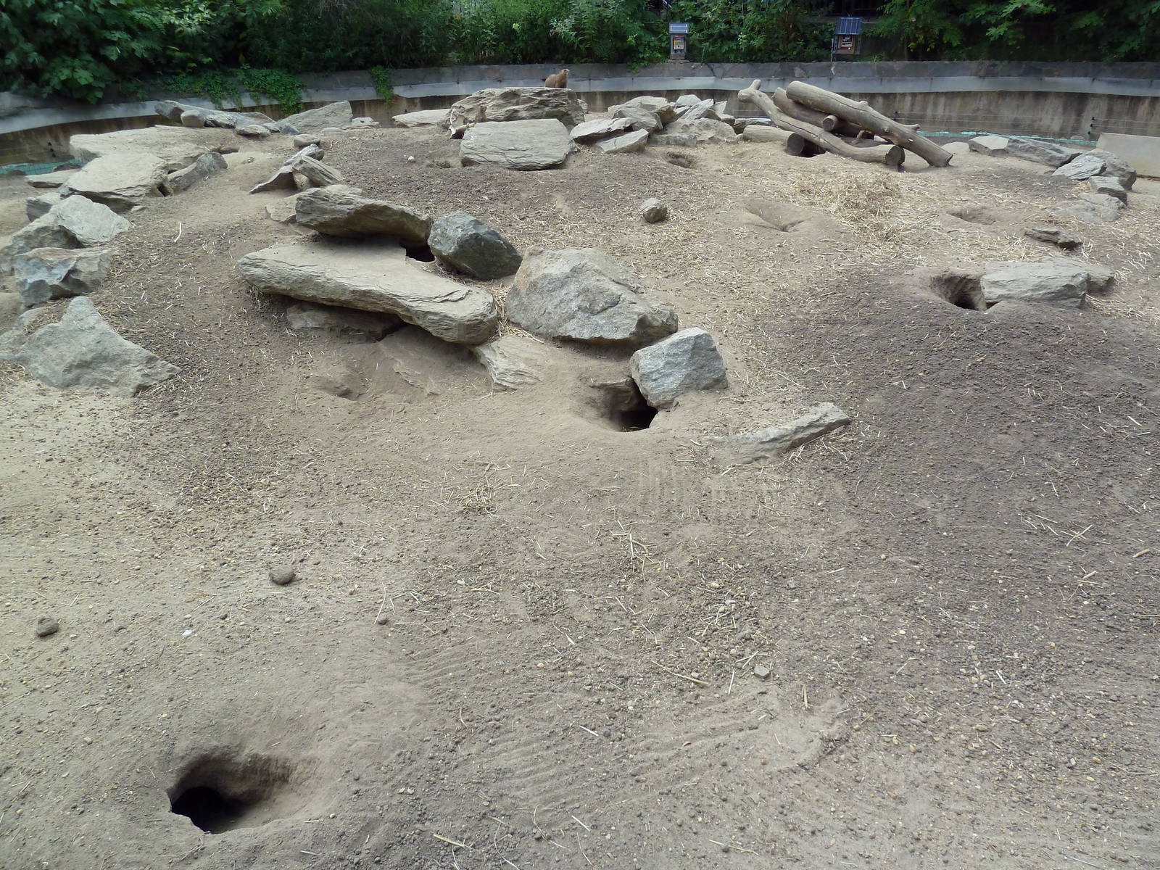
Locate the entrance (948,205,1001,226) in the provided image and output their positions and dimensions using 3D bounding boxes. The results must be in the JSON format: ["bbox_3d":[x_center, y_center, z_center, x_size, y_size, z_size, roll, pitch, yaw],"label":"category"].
[{"bbox_3d":[3.041,-1.695,6.463,0.360,0.090,0.380,11,30,22],"label":"entrance"}]

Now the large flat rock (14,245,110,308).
[{"bbox_3d":[-3.135,-0.960,5.084,0.480,0.240,0.360,-18,31,-28],"label":"large flat rock"}]

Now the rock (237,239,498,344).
[{"bbox_3d":[-1.119,-0.763,4.393,1.420,0.250,0.550,10,30,22],"label":"rock"}]

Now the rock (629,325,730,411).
[{"bbox_3d":[0.398,-0.277,3.389,0.360,0.260,0.260,2,28,7],"label":"rock"}]

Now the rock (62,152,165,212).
[{"bbox_3d":[-4.182,-2.264,7.514,0.800,0.300,0.900,-15,30,-25],"label":"rock"}]

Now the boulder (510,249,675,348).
[{"bbox_3d":[0.054,-0.664,4.027,0.760,0.340,0.500,-1,27,1],"label":"boulder"}]

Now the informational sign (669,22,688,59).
[{"bbox_3d":[1.462,-5.835,12.400,0.260,0.480,0.200,1,27,6],"label":"informational sign"}]

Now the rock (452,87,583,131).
[{"bbox_3d":[-0.741,-3.761,9.781,1.480,0.480,0.900,-3,27,-3],"label":"rock"}]

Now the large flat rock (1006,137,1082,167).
[{"bbox_3d":[4.956,-3.018,8.957,0.740,0.220,0.380,16,32,31],"label":"large flat rock"}]

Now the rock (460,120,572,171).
[{"bbox_3d":[-0.656,-2.993,8.660,1.080,0.380,0.750,-3,27,-3],"label":"rock"}]

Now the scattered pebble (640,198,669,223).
[{"bbox_3d":[0.553,-1.684,6.276,0.190,0.155,0.180,1,27,5],"label":"scattered pebble"}]

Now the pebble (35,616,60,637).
[{"bbox_3d":[-1.595,0.575,2.507,0.058,0.040,0.048,-22,34,-34],"label":"pebble"}]

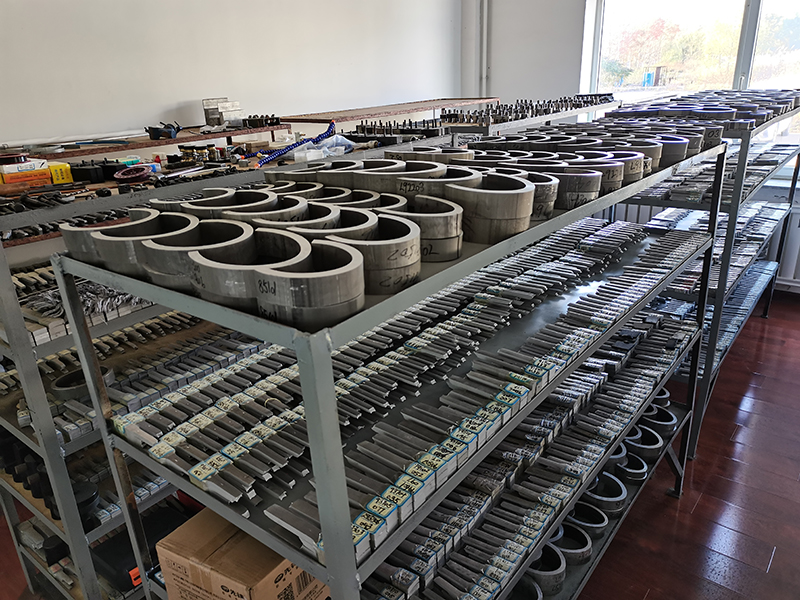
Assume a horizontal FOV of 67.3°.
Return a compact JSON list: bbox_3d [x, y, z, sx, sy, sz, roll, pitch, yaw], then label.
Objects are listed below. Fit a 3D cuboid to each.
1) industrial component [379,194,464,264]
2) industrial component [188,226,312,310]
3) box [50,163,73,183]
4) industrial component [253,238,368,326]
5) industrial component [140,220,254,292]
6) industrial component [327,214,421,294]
[{"bbox_3d":[0.053,-0.137,1.124,0.164,0.079,0.176,8,23,28],"label":"industrial component"},{"bbox_3d":[-0.199,-0.040,0.899,0.185,0.079,0.201,8,23,28],"label":"industrial component"},{"bbox_3d":[-1.037,-0.380,1.808,0.052,0.055,0.093,-20,26,-39],"label":"box"},{"bbox_3d":[-0.104,-0.020,0.828,0.138,0.079,0.168,8,23,28],"label":"industrial component"},{"bbox_3d":[-0.319,-0.070,1.002,0.178,0.079,0.190,8,23,28],"label":"industrial component"},{"bbox_3d":[-0.020,-0.075,0.966,0.131,0.079,0.188,8,23,28],"label":"industrial component"}]

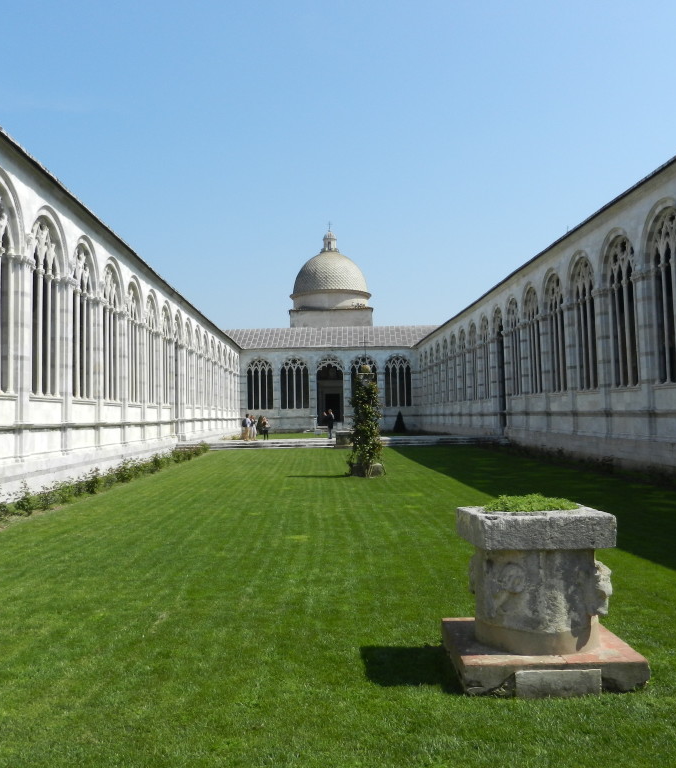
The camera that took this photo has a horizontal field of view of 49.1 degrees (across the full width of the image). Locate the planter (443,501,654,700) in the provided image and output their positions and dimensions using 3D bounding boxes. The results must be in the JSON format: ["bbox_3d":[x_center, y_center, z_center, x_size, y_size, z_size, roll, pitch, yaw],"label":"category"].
[{"bbox_3d":[1.484,1.544,5.626,1.251,1.174,1.212,-1,-2,1],"label":"planter"}]

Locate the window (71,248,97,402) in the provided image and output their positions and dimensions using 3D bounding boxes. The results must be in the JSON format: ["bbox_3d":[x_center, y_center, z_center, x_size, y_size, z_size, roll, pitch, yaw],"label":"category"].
[{"bbox_3d":[-9.746,-2.368,27.925,0.485,5.946,3.104,-1,-2,-2],"label":"window"}]

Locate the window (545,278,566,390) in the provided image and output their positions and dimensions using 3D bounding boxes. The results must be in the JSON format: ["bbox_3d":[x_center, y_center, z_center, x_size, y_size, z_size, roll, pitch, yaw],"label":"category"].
[{"bbox_3d":[10.780,-2.446,35.868,0.485,5.946,3.104,-1,-2,-2],"label":"window"}]

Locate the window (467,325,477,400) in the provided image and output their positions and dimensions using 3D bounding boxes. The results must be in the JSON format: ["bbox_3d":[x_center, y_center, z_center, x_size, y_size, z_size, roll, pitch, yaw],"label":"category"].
[{"bbox_3d":[10.287,-1.687,56.947,0.450,5.970,3.050,-1,-2,-2],"label":"window"}]

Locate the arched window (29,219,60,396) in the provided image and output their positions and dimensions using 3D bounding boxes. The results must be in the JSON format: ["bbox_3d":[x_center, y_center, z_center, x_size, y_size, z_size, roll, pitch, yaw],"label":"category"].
[{"bbox_3d":[-9.641,-2.535,24.050,0.485,5.946,3.104,-1,-2,-2],"label":"arched window"}]

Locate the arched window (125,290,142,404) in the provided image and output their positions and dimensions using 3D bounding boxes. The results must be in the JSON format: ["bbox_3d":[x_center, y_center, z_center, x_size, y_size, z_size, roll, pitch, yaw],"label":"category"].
[{"bbox_3d":[-9.955,-2.034,35.675,0.485,5.946,3.104,-1,-2,-2],"label":"arched window"}]

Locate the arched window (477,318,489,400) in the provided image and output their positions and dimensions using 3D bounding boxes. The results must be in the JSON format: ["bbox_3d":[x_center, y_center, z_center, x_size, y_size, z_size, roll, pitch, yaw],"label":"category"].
[{"bbox_3d":[10.355,-1.766,51.659,0.485,5.946,3.104,-1,-2,-2],"label":"arched window"}]

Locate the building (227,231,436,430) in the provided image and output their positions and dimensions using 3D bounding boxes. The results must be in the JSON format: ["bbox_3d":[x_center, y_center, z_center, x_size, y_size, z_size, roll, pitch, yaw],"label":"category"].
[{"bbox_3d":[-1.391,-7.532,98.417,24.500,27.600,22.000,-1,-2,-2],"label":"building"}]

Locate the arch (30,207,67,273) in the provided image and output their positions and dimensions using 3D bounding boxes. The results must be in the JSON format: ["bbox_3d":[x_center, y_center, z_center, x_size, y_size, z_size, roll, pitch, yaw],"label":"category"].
[{"bbox_3d":[-9.668,-4.807,24.147,0.485,2.115,3.395,-1,-2,-2],"label":"arch"}]

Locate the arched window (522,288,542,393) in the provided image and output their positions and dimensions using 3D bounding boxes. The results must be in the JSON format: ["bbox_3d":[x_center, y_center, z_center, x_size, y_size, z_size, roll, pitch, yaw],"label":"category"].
[{"bbox_3d":[10.779,-2.366,41.096,0.450,5.970,3.050,-1,-2,-2],"label":"arched window"}]

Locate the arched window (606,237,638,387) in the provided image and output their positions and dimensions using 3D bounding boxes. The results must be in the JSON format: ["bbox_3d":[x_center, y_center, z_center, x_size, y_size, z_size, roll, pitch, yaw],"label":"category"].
[{"bbox_3d":[11.153,-2.882,29.058,0.450,5.970,3.050,-1,-2,-2],"label":"arched window"}]

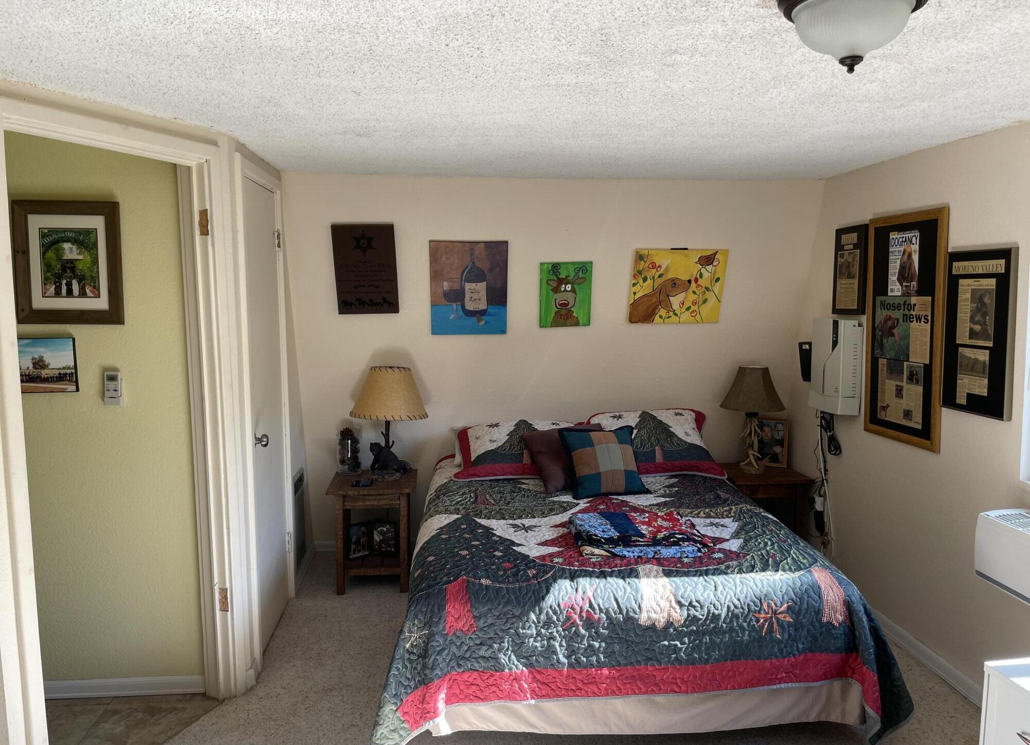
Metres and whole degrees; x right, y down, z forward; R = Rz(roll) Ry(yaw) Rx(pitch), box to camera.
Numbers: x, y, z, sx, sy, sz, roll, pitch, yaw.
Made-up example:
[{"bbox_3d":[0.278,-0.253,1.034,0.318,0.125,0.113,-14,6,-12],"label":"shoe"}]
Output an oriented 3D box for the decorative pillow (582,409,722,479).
[{"bbox_3d":[0.733,0.386,4.218,0.730,0.450,0.180,0,-38,-2],"label":"decorative pillow"}]

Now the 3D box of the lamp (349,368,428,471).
[{"bbox_3d":[-0.669,0.270,4.101,0.410,0.585,0.410,0,7,-5],"label":"lamp"}]

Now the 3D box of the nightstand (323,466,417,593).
[{"bbox_3d":[-0.736,0.837,4.089,0.440,0.540,0.445,0,7,-5],"label":"nightstand"}]

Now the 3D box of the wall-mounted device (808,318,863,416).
[{"bbox_3d":[1.588,-0.038,3.843,0.107,0.460,0.305,0,7,-5],"label":"wall-mounted device"}]

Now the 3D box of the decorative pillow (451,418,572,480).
[{"bbox_3d":[0.046,0.410,4.200,0.760,0.170,0.420,0,52,-5],"label":"decorative pillow"}]

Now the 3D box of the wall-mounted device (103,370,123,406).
[{"bbox_3d":[-1.466,0.054,2.816,0.060,0.137,0.030,0,7,-5],"label":"wall-mounted device"}]

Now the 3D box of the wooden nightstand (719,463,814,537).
[{"bbox_3d":[1.339,0.816,4.321,0.440,0.540,0.440,0,7,-5],"label":"wooden nightstand"}]

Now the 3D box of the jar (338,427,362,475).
[{"bbox_3d":[-0.910,0.427,4.248,0.133,0.236,0.133,0,7,-5],"label":"jar"}]

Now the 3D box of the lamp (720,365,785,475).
[{"bbox_3d":[1.312,0.262,4.267,0.360,0.572,0.360,0,7,-5],"label":"lamp"}]

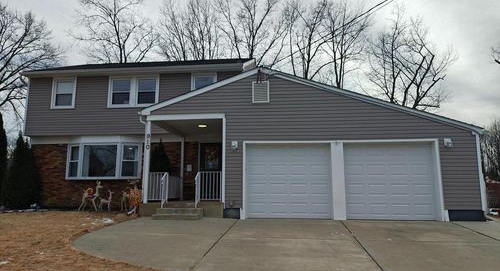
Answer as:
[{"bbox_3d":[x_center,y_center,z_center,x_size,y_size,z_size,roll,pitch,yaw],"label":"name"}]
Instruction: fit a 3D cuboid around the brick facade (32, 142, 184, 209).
[{"bbox_3d":[-5.691,1.616,14.372,6.338,2.648,0.300,-1,-9,6],"label":"brick facade"}]

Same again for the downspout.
[{"bbox_3d":[6.120,0.991,9.540,0.110,2.169,0.100,-1,-9,6],"label":"downspout"}]

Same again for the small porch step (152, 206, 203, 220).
[{"bbox_3d":[-1.933,2.146,9.905,1.250,0.295,0.670,-1,-9,6],"label":"small porch step"}]

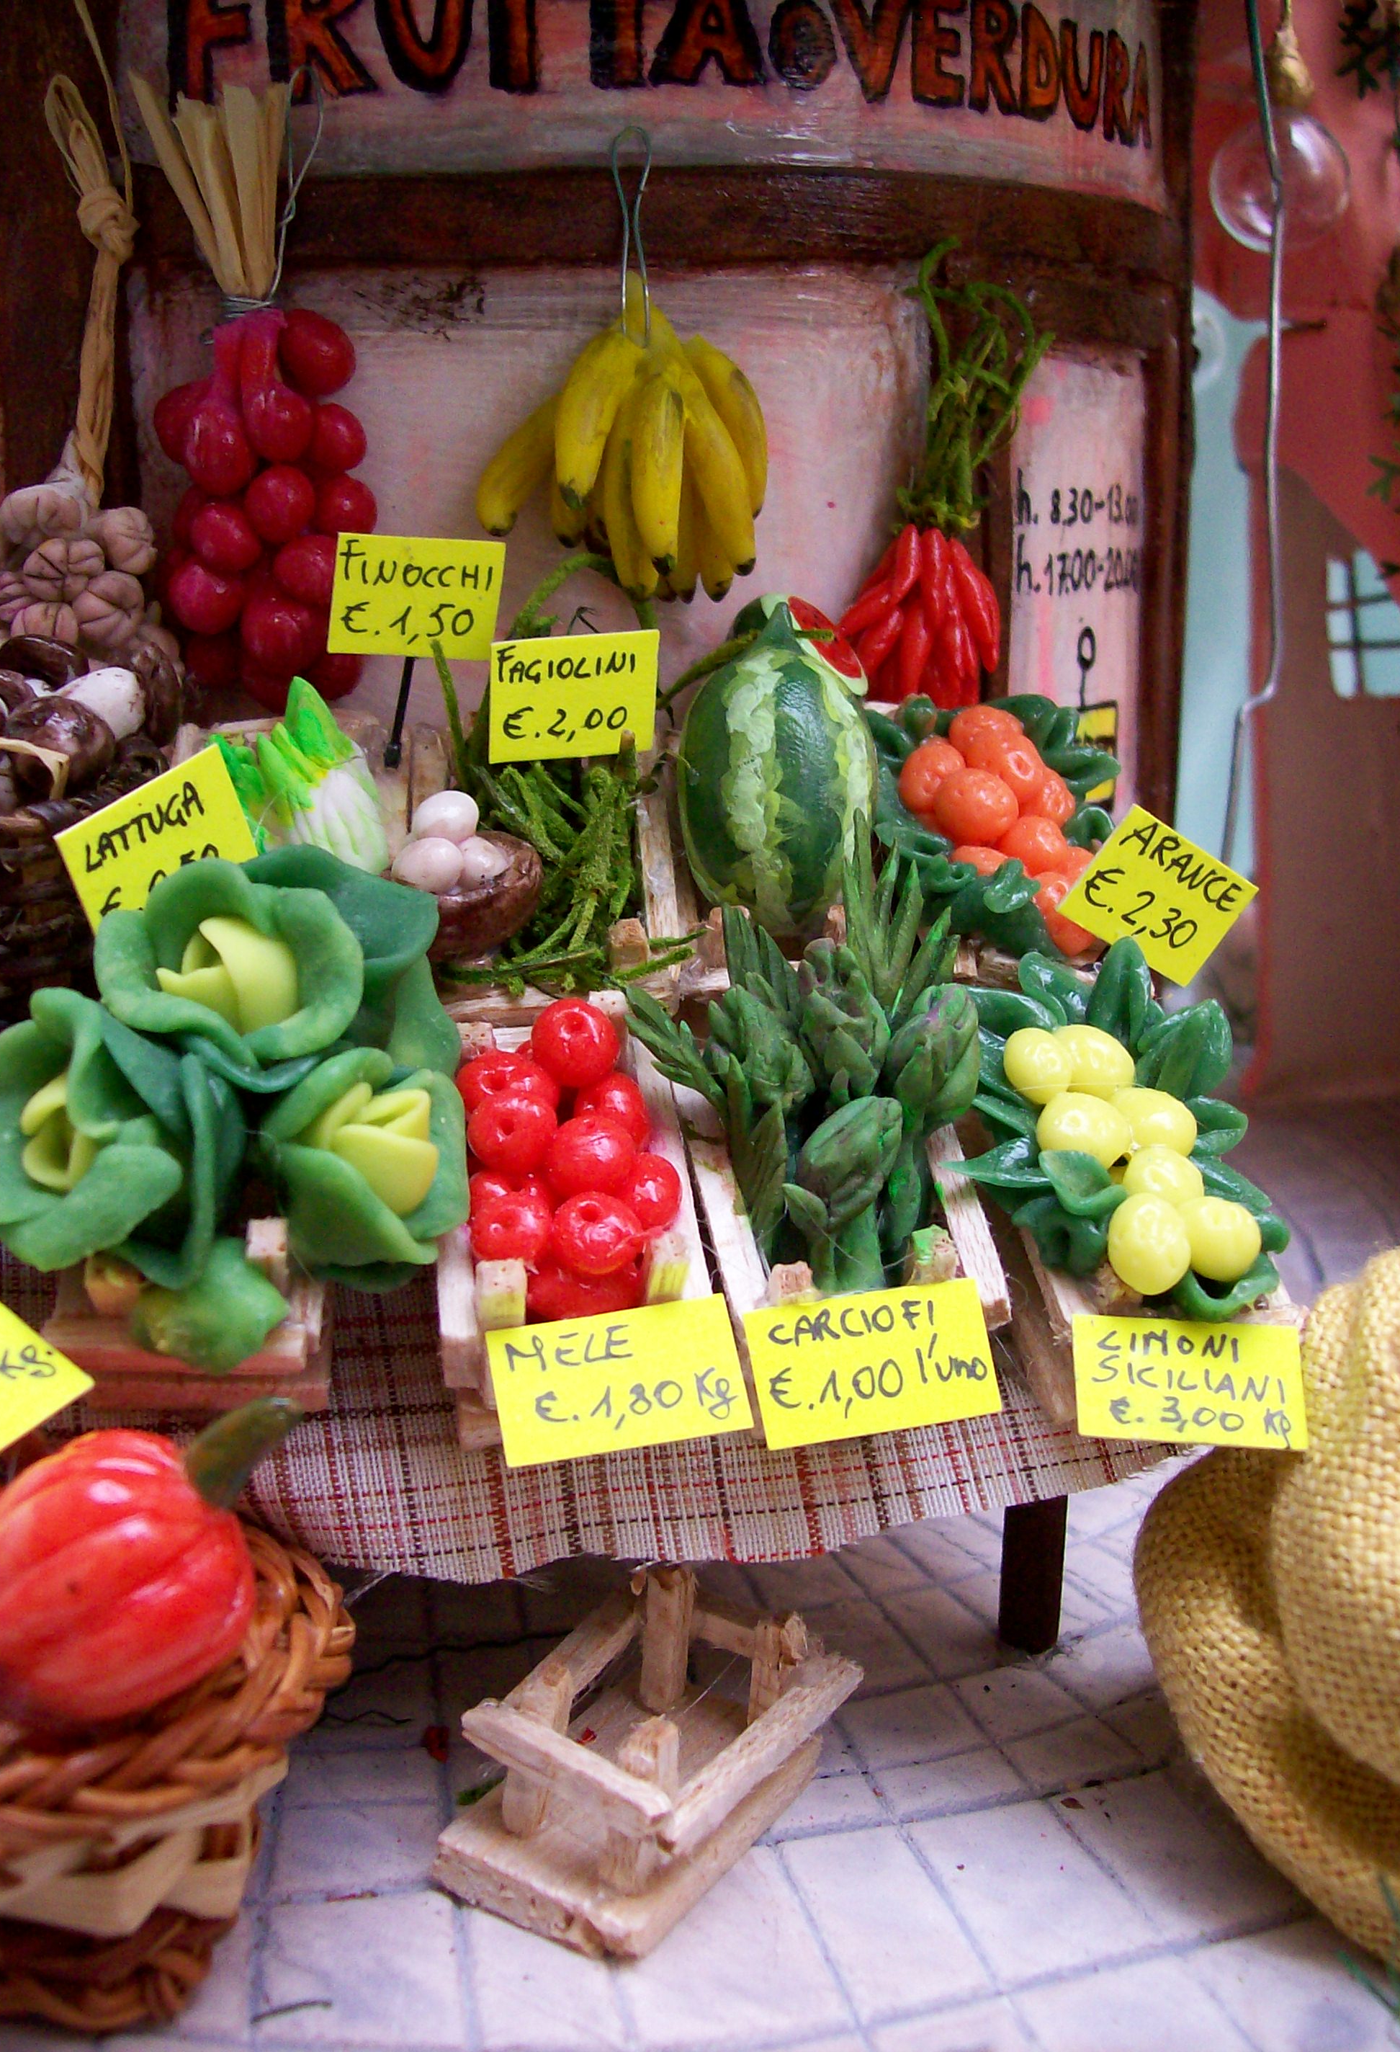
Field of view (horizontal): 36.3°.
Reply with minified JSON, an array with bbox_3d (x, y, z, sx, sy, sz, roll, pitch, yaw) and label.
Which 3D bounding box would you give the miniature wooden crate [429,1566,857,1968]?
[{"bbox_3d":[-0.005,0.077,0.230,0.025,0.022,0.036,20,27,32],"label":"miniature wooden crate"}]

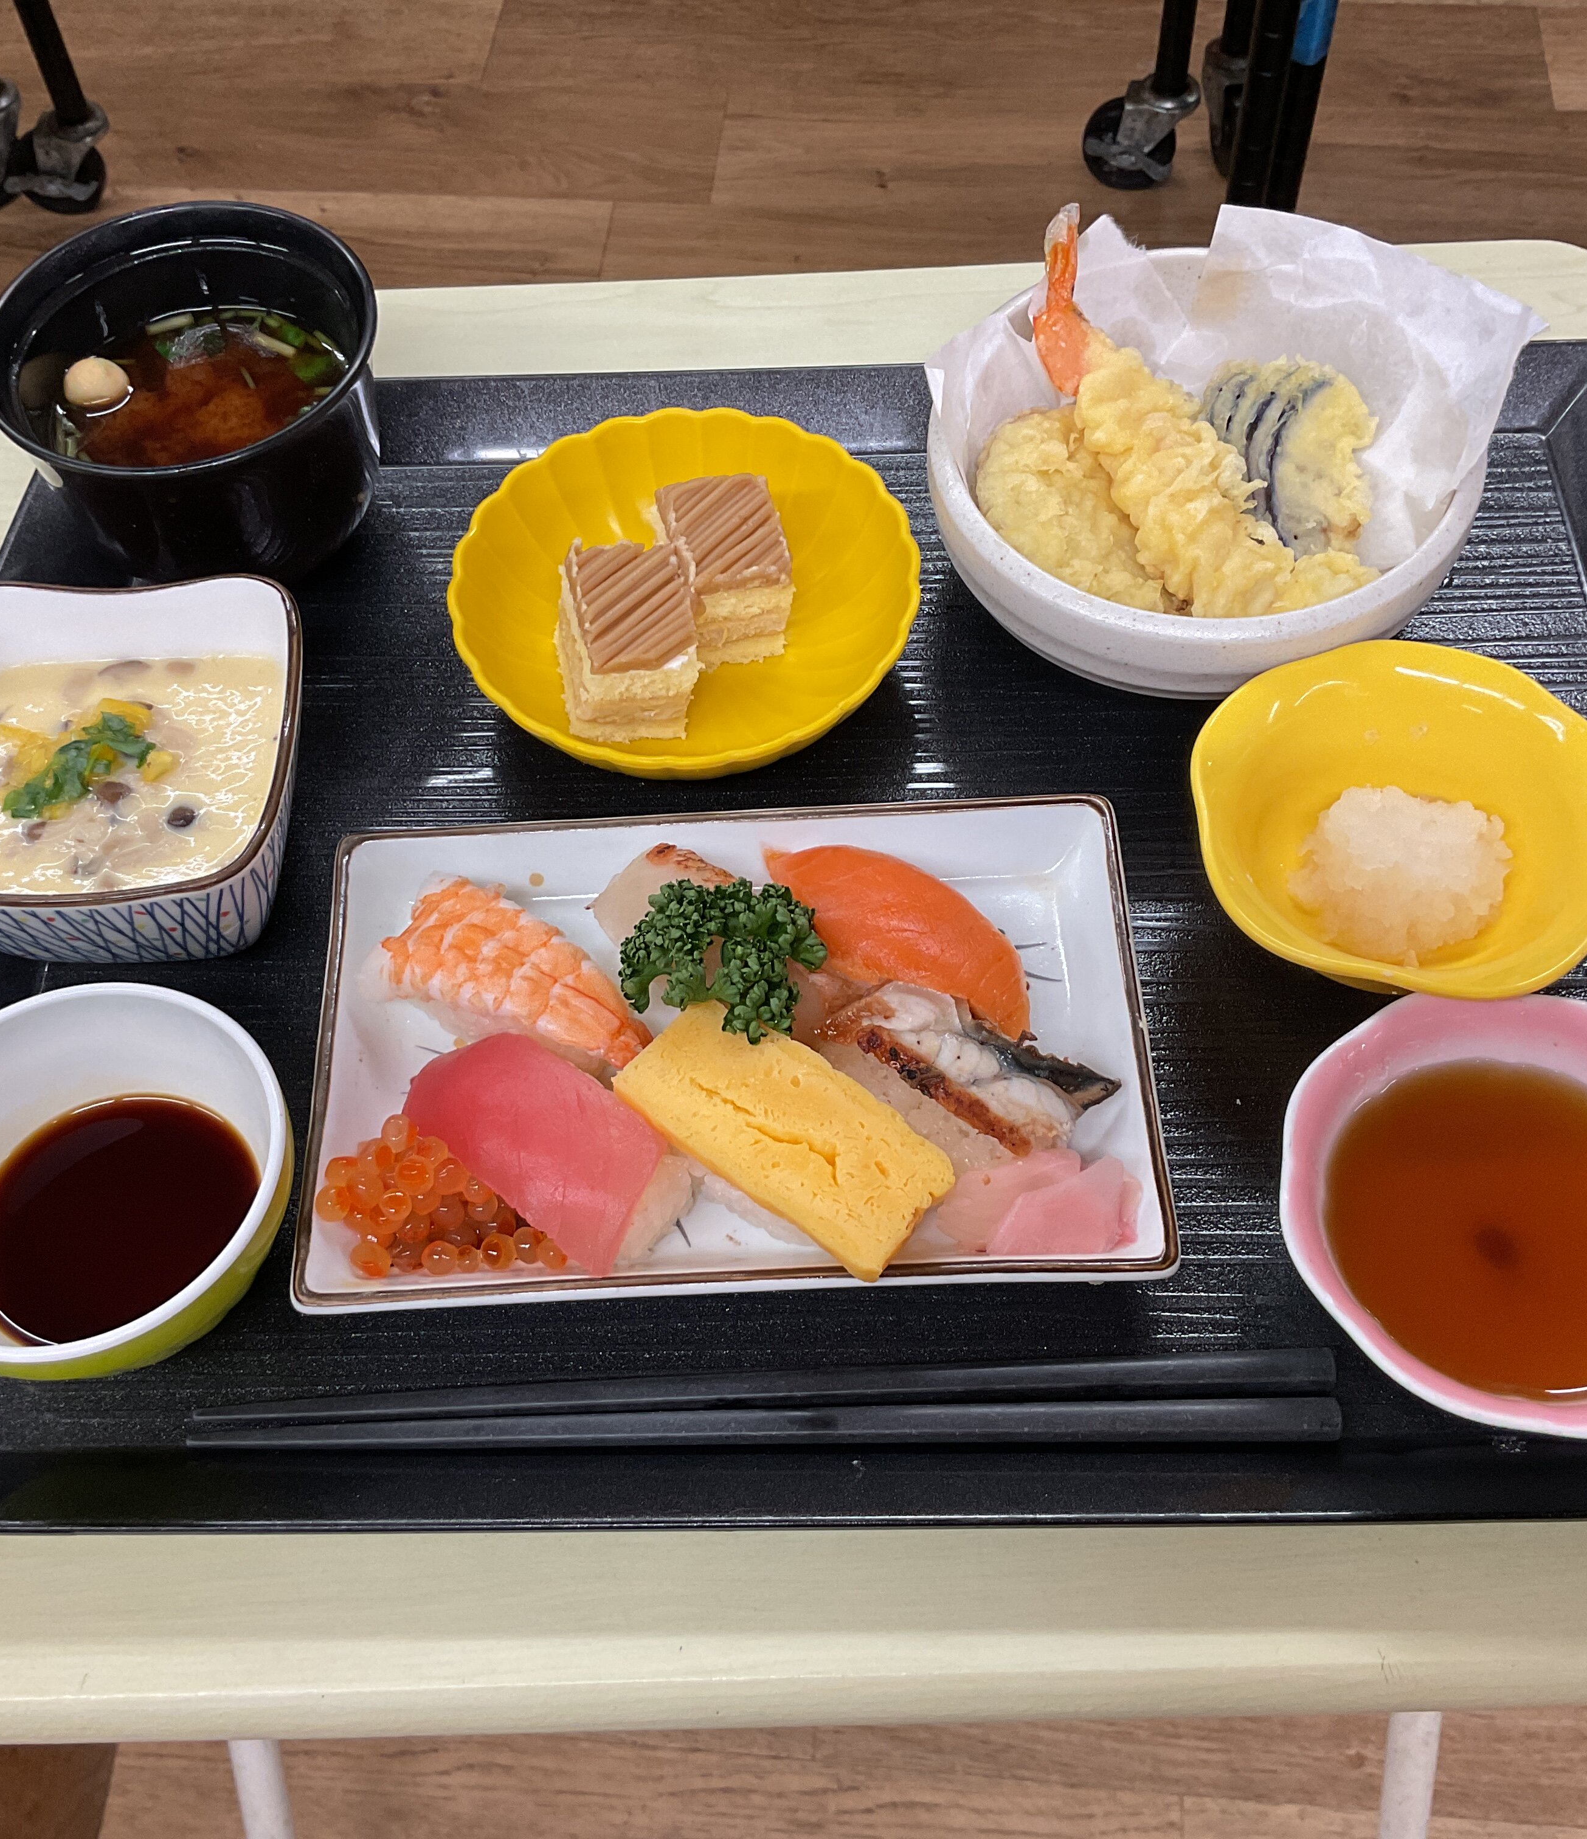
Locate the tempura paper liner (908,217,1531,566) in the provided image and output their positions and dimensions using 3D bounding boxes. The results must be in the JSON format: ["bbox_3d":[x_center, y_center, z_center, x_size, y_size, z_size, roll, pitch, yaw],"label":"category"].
[{"bbox_3d":[0.105,-0.114,0.497,0.144,0.061,0.108,-1,57,2],"label":"tempura paper liner"}]

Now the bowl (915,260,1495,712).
[{"bbox_3d":[0.098,-0.103,0.506,0.130,0.047,0.130,-1,57,2],"label":"bowl"}]

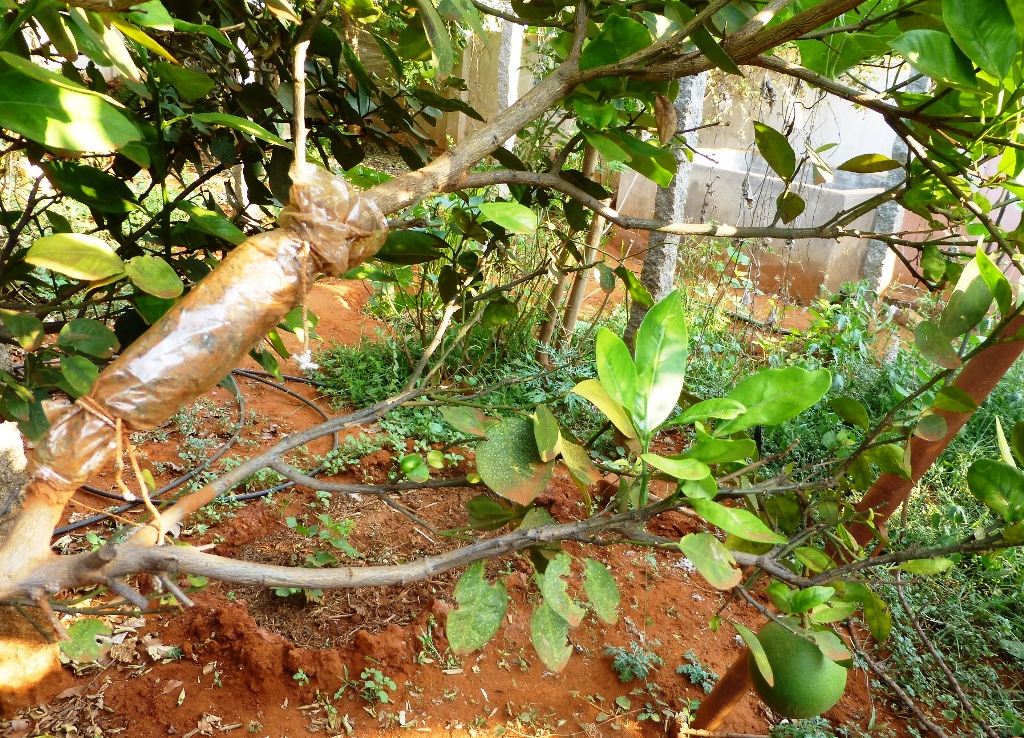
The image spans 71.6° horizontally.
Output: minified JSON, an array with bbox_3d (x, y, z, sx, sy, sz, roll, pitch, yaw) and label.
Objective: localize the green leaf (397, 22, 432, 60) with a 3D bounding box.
[{"bbox_3d":[-0.129,-0.438,0.950,0.055,0.050,0.018,0,12,0],"label":"green leaf"}]

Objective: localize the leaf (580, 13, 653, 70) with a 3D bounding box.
[{"bbox_3d":[0.134,-0.424,0.930,0.096,0.085,0.025,-24,-16,0],"label":"leaf"}]

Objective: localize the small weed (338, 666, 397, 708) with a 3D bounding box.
[{"bbox_3d":[-0.285,0.626,1.400,0.110,0.055,0.085,4,18,0],"label":"small weed"}]

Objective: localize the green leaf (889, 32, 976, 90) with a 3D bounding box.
[{"bbox_3d":[0.451,-0.332,0.760,0.100,0.014,0.048,24,53,-18],"label":"green leaf"}]

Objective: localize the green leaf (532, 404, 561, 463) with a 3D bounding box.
[{"bbox_3d":[0.034,0.064,0.700,0.025,0.059,0.014,-7,9,-1],"label":"green leaf"}]

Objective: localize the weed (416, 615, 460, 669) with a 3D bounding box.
[{"bbox_3d":[-0.158,0.588,1.530,0.088,0.075,0.075,5,17,0],"label":"weed"}]

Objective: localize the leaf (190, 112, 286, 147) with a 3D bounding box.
[{"bbox_3d":[-0.383,-0.334,0.998,0.150,0.025,0.050,18,27,2],"label":"leaf"}]

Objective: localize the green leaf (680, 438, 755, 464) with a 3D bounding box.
[{"bbox_3d":[0.211,0.084,0.730,0.085,0.014,0.035,-7,35,15],"label":"green leaf"}]

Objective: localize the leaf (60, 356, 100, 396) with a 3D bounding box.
[{"bbox_3d":[-0.536,0.008,0.880,0.040,0.055,0.016,-32,6,-18],"label":"leaf"}]

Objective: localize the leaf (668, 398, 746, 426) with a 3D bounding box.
[{"bbox_3d":[0.197,0.043,0.720,0.088,0.015,0.034,-9,27,18],"label":"leaf"}]

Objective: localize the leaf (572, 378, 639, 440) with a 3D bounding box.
[{"bbox_3d":[0.093,0.041,0.710,0.032,0.088,0.022,-48,6,-25],"label":"leaf"}]

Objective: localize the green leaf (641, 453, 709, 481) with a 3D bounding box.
[{"bbox_3d":[0.180,0.106,0.782,0.078,0.018,0.038,12,38,27],"label":"green leaf"}]

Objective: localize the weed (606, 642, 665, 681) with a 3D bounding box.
[{"bbox_3d":[0.269,0.645,1.570,0.120,0.055,0.090,5,17,0],"label":"weed"}]

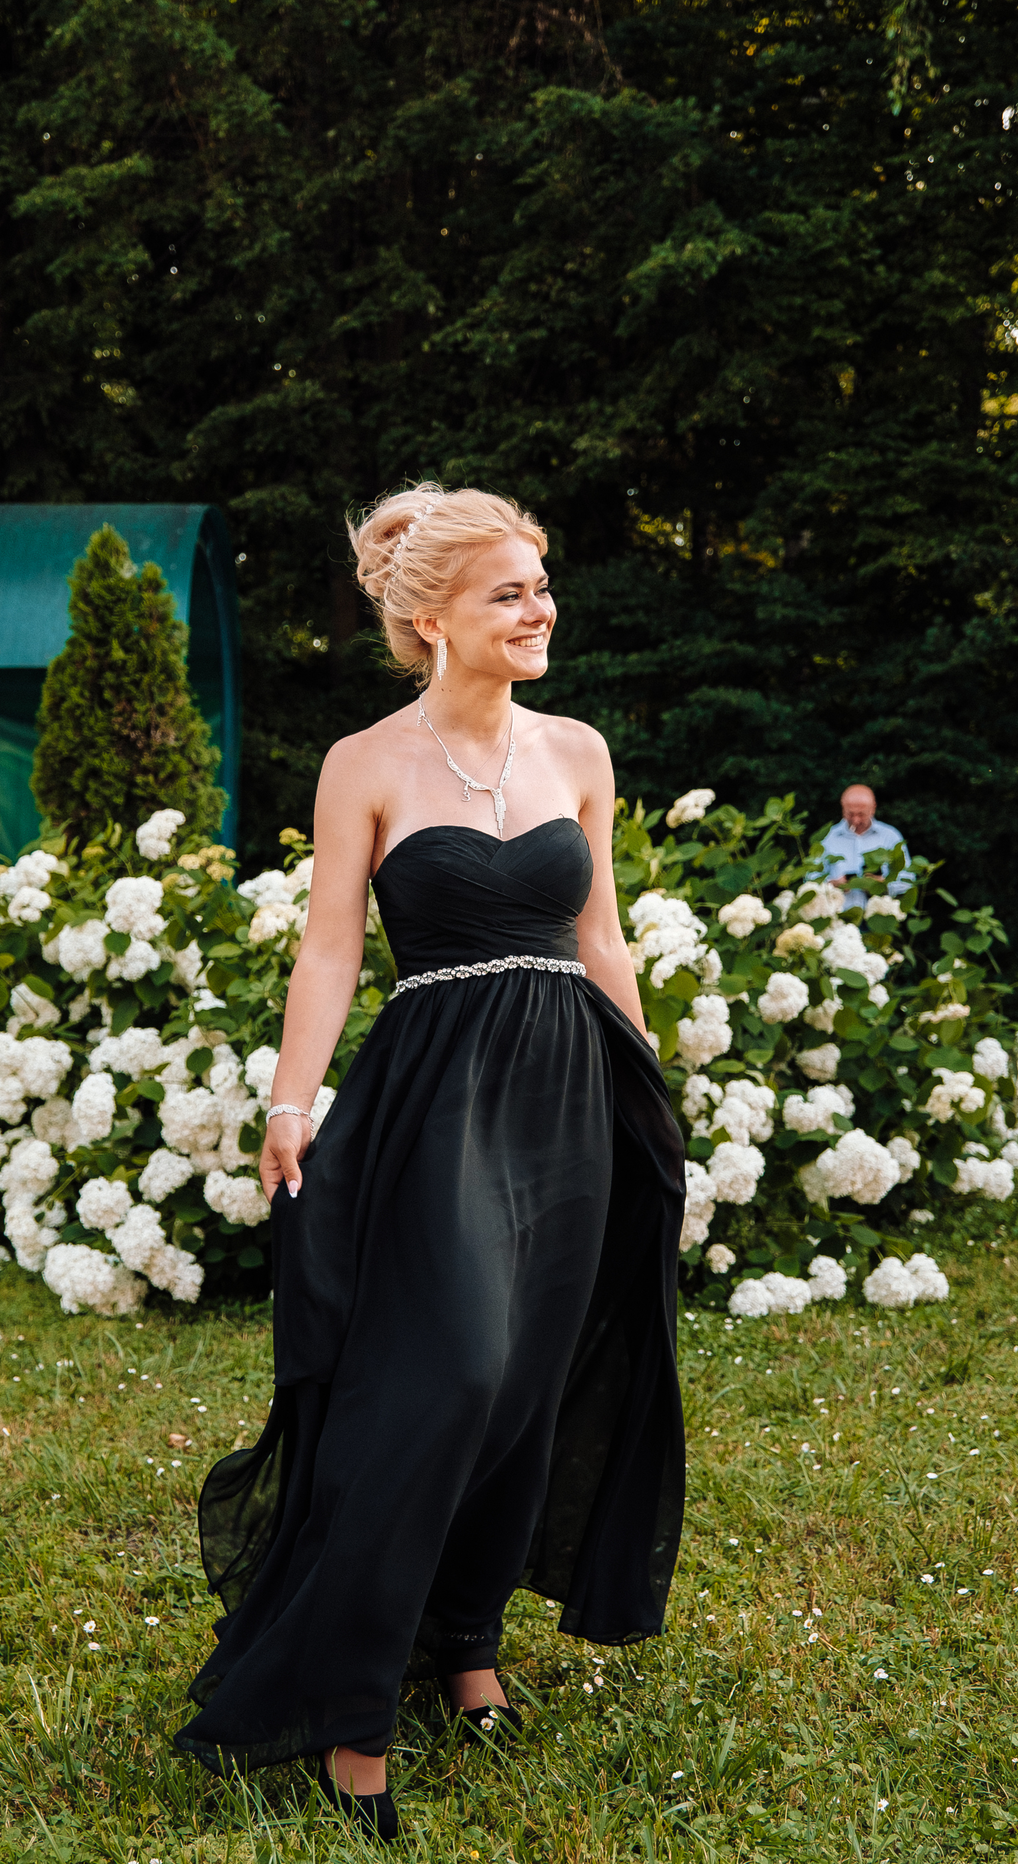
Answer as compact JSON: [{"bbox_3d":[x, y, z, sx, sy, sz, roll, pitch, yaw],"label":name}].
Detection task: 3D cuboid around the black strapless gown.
[{"bbox_3d":[-0.100,0.465,3.000,0.620,1.230,0.540,0,1,-26],"label":"black strapless gown"}]

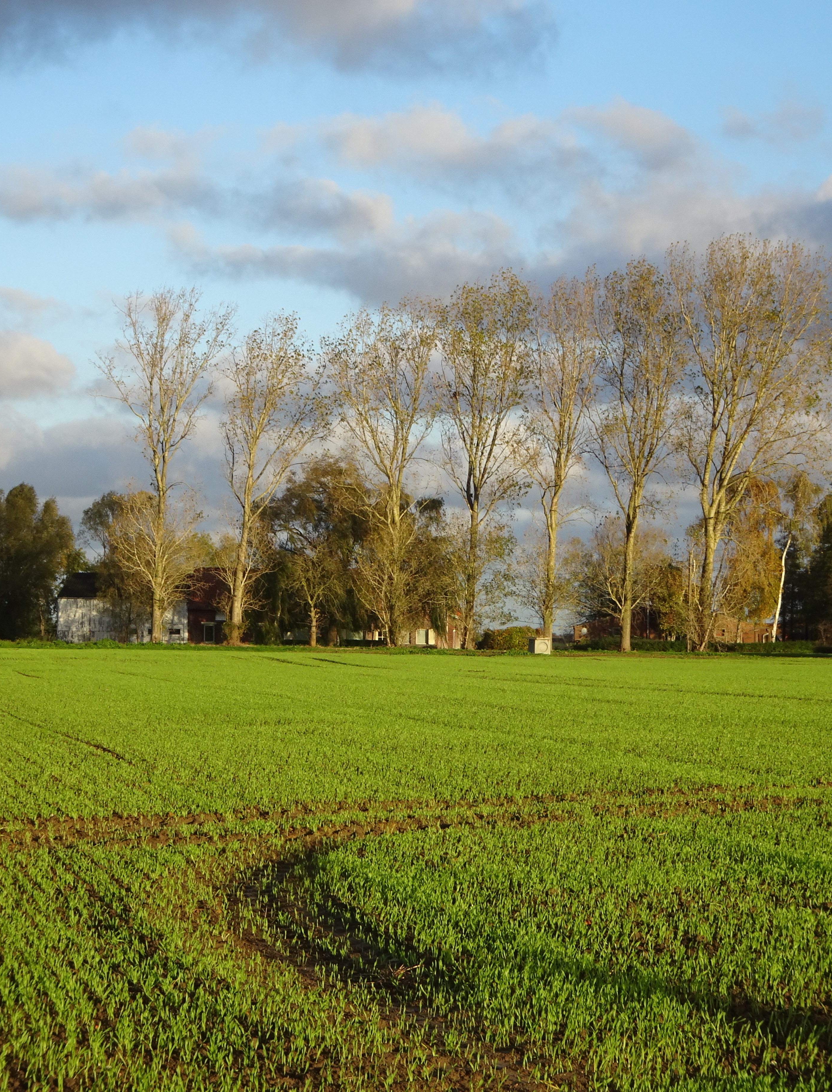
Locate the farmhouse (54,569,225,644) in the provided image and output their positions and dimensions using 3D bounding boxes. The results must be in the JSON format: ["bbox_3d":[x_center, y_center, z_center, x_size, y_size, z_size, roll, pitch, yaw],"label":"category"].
[{"bbox_3d":[-22.910,5.054,262.000,14.171,6.235,8.500,0,-1,0],"label":"farmhouse"}]

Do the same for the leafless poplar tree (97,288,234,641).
[{"bbox_3d":[-19.197,-6.108,242.000,10.559,27.313,9.500,0,-1,0],"label":"leafless poplar tree"}]

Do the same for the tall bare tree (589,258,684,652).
[{"bbox_3d":[16.719,-6.894,239.000,7.153,29.904,8.000,0,-1,0],"label":"tall bare tree"}]

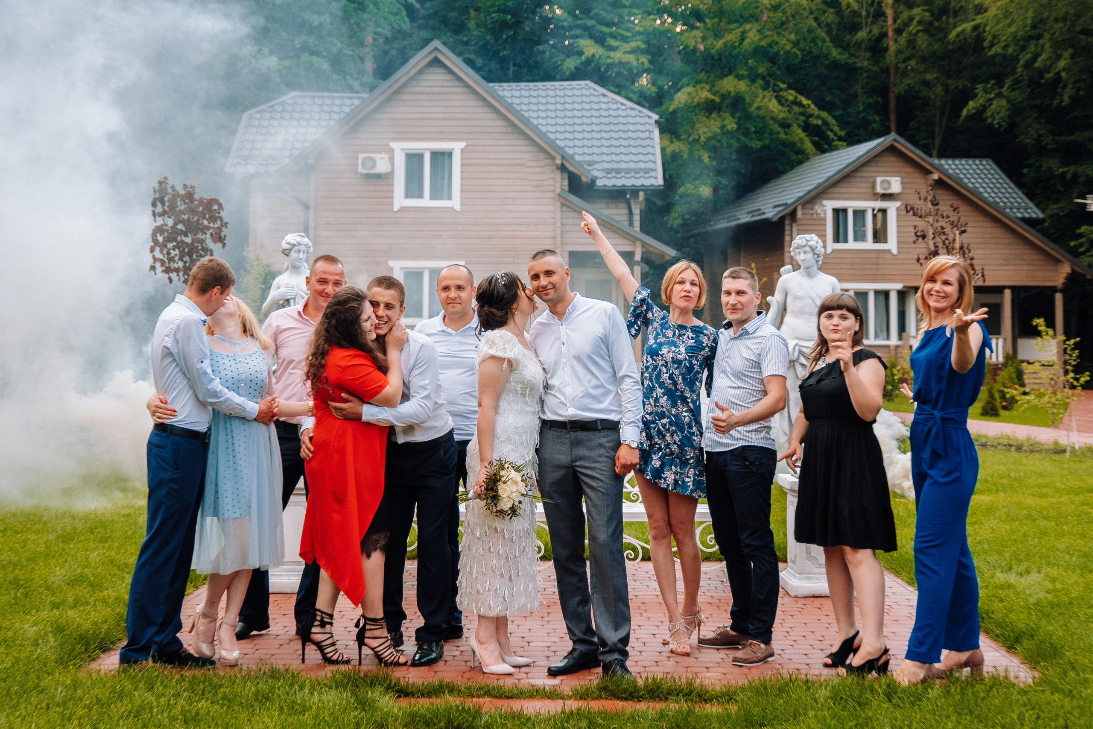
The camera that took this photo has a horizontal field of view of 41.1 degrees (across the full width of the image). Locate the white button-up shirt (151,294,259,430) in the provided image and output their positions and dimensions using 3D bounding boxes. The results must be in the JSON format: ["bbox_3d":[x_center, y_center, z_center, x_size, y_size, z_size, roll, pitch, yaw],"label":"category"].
[{"bbox_3d":[-1.506,-0.011,6.420,0.470,0.610,0.500,0,1,0],"label":"white button-up shirt"}]

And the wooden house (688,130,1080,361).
[{"bbox_3d":[10.950,-3.151,48.860,10.400,7.700,9.500,0,1,-12],"label":"wooden house"}]

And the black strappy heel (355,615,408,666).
[{"bbox_3d":[-0.717,1.194,6.378,0.225,0.230,0.085,0,1,-3],"label":"black strappy heel"}]

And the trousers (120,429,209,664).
[{"bbox_3d":[-1.668,0.795,6.360,0.400,1.030,0.340,0,1,-12],"label":"trousers"}]

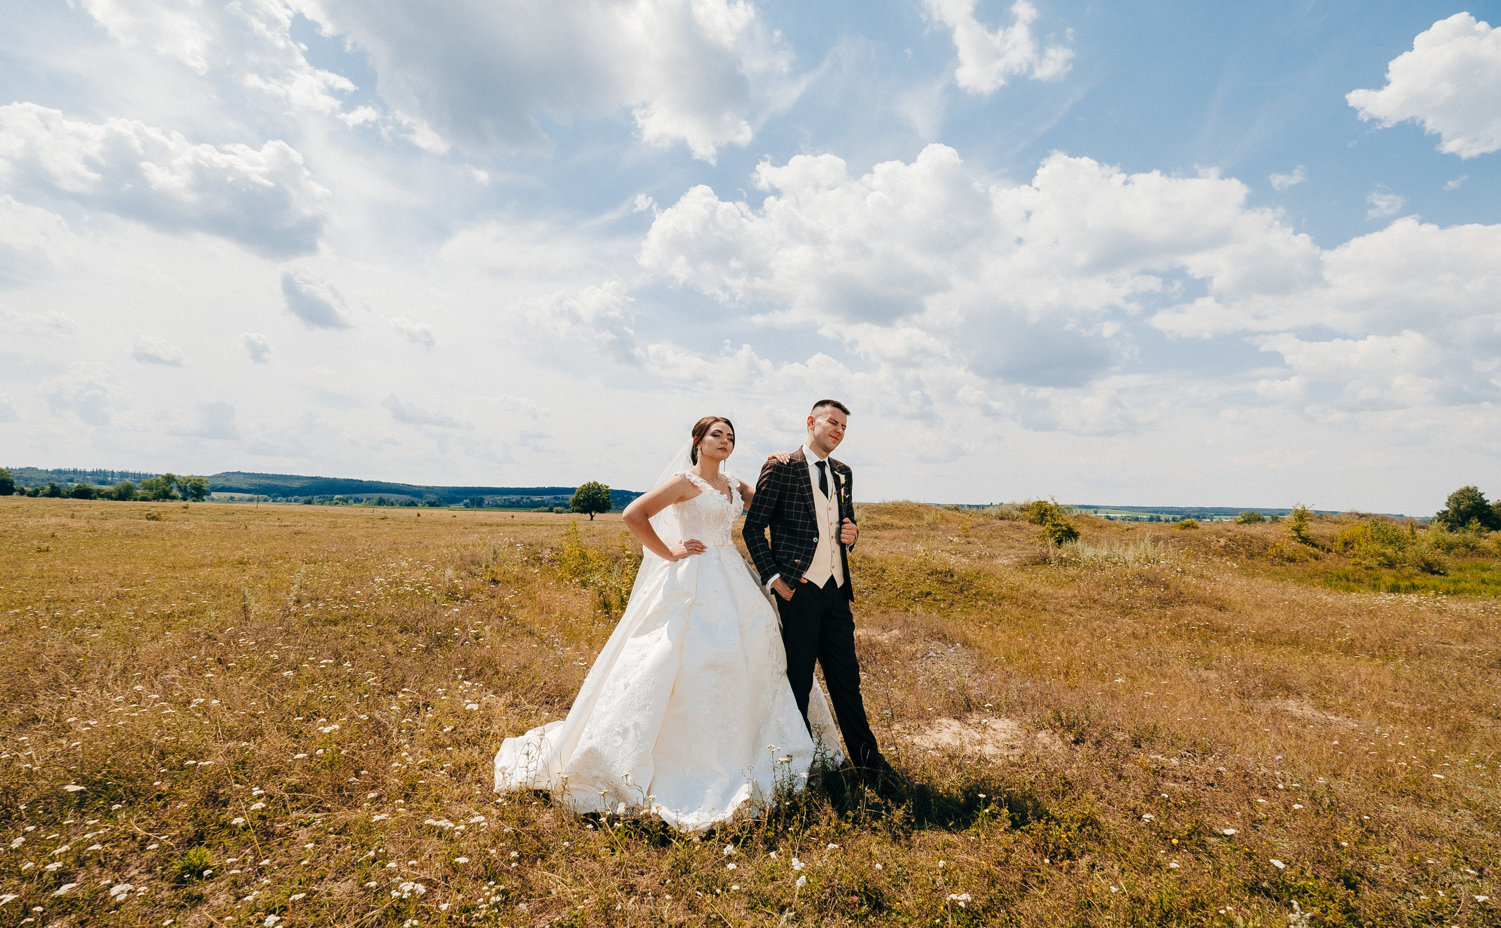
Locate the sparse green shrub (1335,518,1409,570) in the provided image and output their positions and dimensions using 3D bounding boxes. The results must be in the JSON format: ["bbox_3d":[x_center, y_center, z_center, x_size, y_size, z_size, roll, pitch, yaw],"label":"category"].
[{"bbox_3d":[17.872,2.293,18.000,1.581,1.518,1.502,-3,-5,45],"label":"sparse green shrub"}]

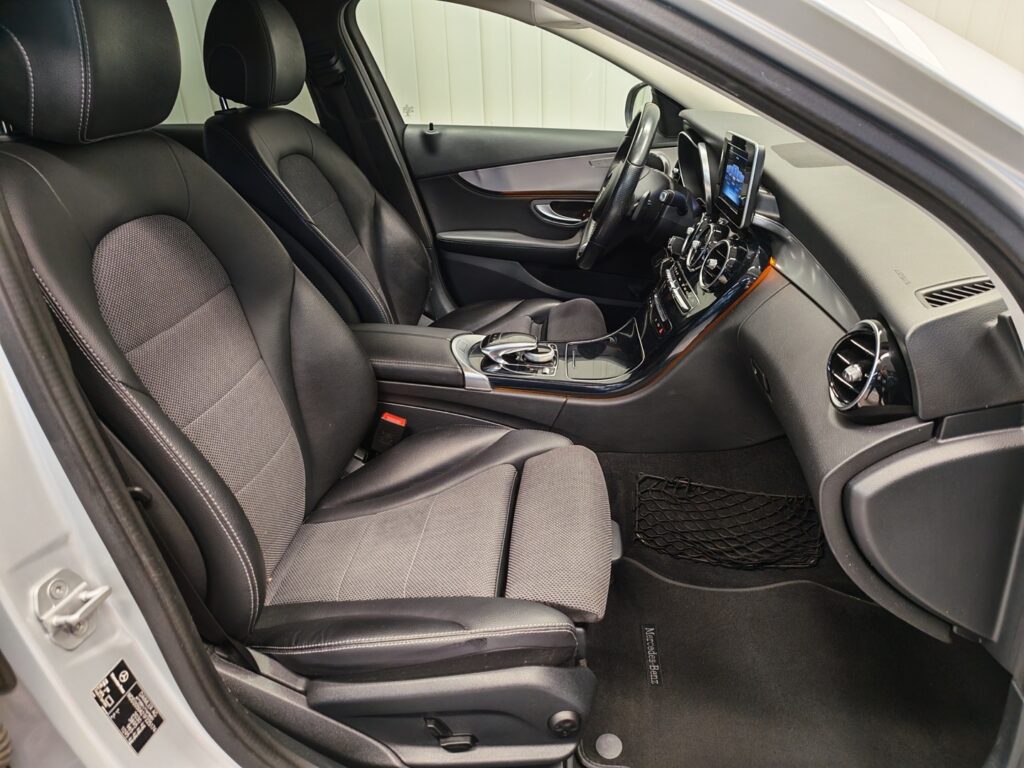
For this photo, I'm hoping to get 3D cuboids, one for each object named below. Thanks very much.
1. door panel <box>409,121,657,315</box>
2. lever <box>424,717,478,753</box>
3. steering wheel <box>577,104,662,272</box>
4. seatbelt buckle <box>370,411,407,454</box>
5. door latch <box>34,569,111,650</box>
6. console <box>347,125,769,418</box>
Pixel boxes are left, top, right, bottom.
[{"bbox_3d":[0.130,-0.423,1.834,0.820,0.540,0.130,0,25,5],"label":"door panel"},{"bbox_3d":[-0.066,0.380,0.738,0.057,0.046,0.023,0,25,5],"label":"lever"},{"bbox_3d":[0.240,-0.420,1.482,0.090,0.370,0.374,22,25,-5],"label":"steering wheel"},{"bbox_3d":[-0.214,0.086,1.179,0.048,0.074,0.029,20,25,-5],"label":"seatbelt buckle"},{"bbox_3d":[-0.341,0.174,0.528,0.032,0.066,0.044,0,25,5],"label":"door latch"},{"bbox_3d":[0.038,-0.199,1.194,0.730,0.440,0.290,0,25,5],"label":"console"}]

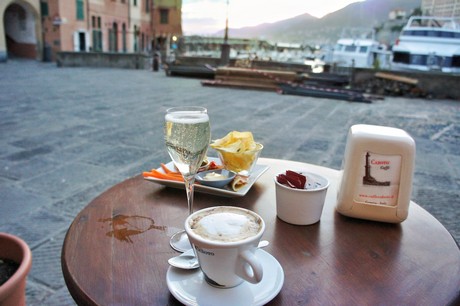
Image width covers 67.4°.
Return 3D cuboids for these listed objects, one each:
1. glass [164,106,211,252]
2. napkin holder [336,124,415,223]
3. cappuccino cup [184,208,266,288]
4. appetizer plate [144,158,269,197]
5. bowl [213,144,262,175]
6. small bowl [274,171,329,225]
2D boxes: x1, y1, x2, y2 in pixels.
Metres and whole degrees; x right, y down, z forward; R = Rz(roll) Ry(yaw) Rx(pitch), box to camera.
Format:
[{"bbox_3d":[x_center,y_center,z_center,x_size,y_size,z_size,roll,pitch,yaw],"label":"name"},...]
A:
[{"bbox_3d":[-0.056,0.038,0.484,0.066,0.197,0.066,0,17,0],"label":"glass"},{"bbox_3d":[0.257,0.030,0.614,0.111,0.139,0.107,6,18,16],"label":"napkin holder"},{"bbox_3d":[-0.003,0.119,0.412,0.093,0.070,0.105,-16,24,-42],"label":"cappuccino cup"},{"bbox_3d":[-0.043,0.050,0.734,0.214,0.024,0.173,7,19,21],"label":"appetizer plate"},{"bbox_3d":[0.021,0.016,0.755,0.110,0.058,0.110,0,17,0],"label":"bowl"},{"bbox_3d":[0.118,0.076,0.585,0.089,0.067,0.089,0,17,0],"label":"small bowl"}]

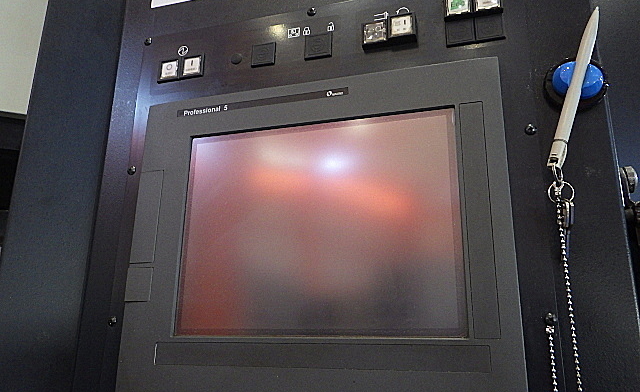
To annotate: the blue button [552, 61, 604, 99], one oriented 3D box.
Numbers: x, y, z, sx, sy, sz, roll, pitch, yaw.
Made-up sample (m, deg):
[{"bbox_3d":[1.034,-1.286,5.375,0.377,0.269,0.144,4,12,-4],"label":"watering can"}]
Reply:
[{"bbox_3d":[0.206,-0.093,0.413,0.036,0.034,0.016,-4,-18,17],"label":"blue button"}]

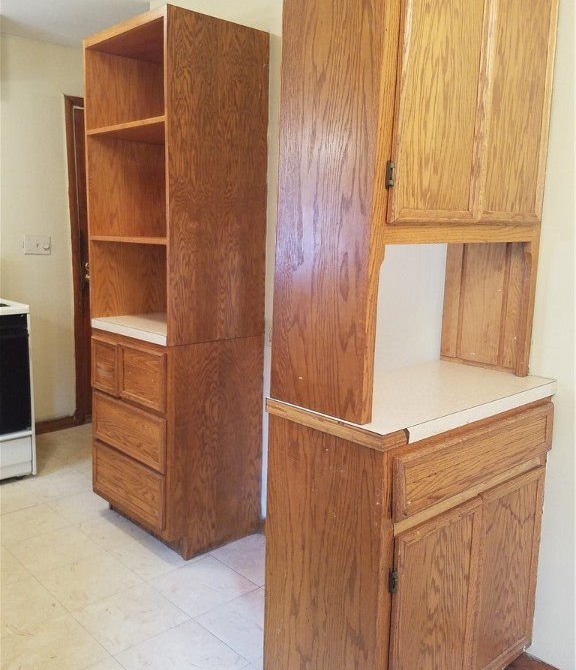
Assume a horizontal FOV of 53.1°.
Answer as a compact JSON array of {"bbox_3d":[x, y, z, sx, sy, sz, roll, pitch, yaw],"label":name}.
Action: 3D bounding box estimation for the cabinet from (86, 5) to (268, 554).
[{"bbox_3d":[-0.502,-0.172,2.530,0.493,2.115,0.646,-6,11,-43],"label":"cabinet"}]

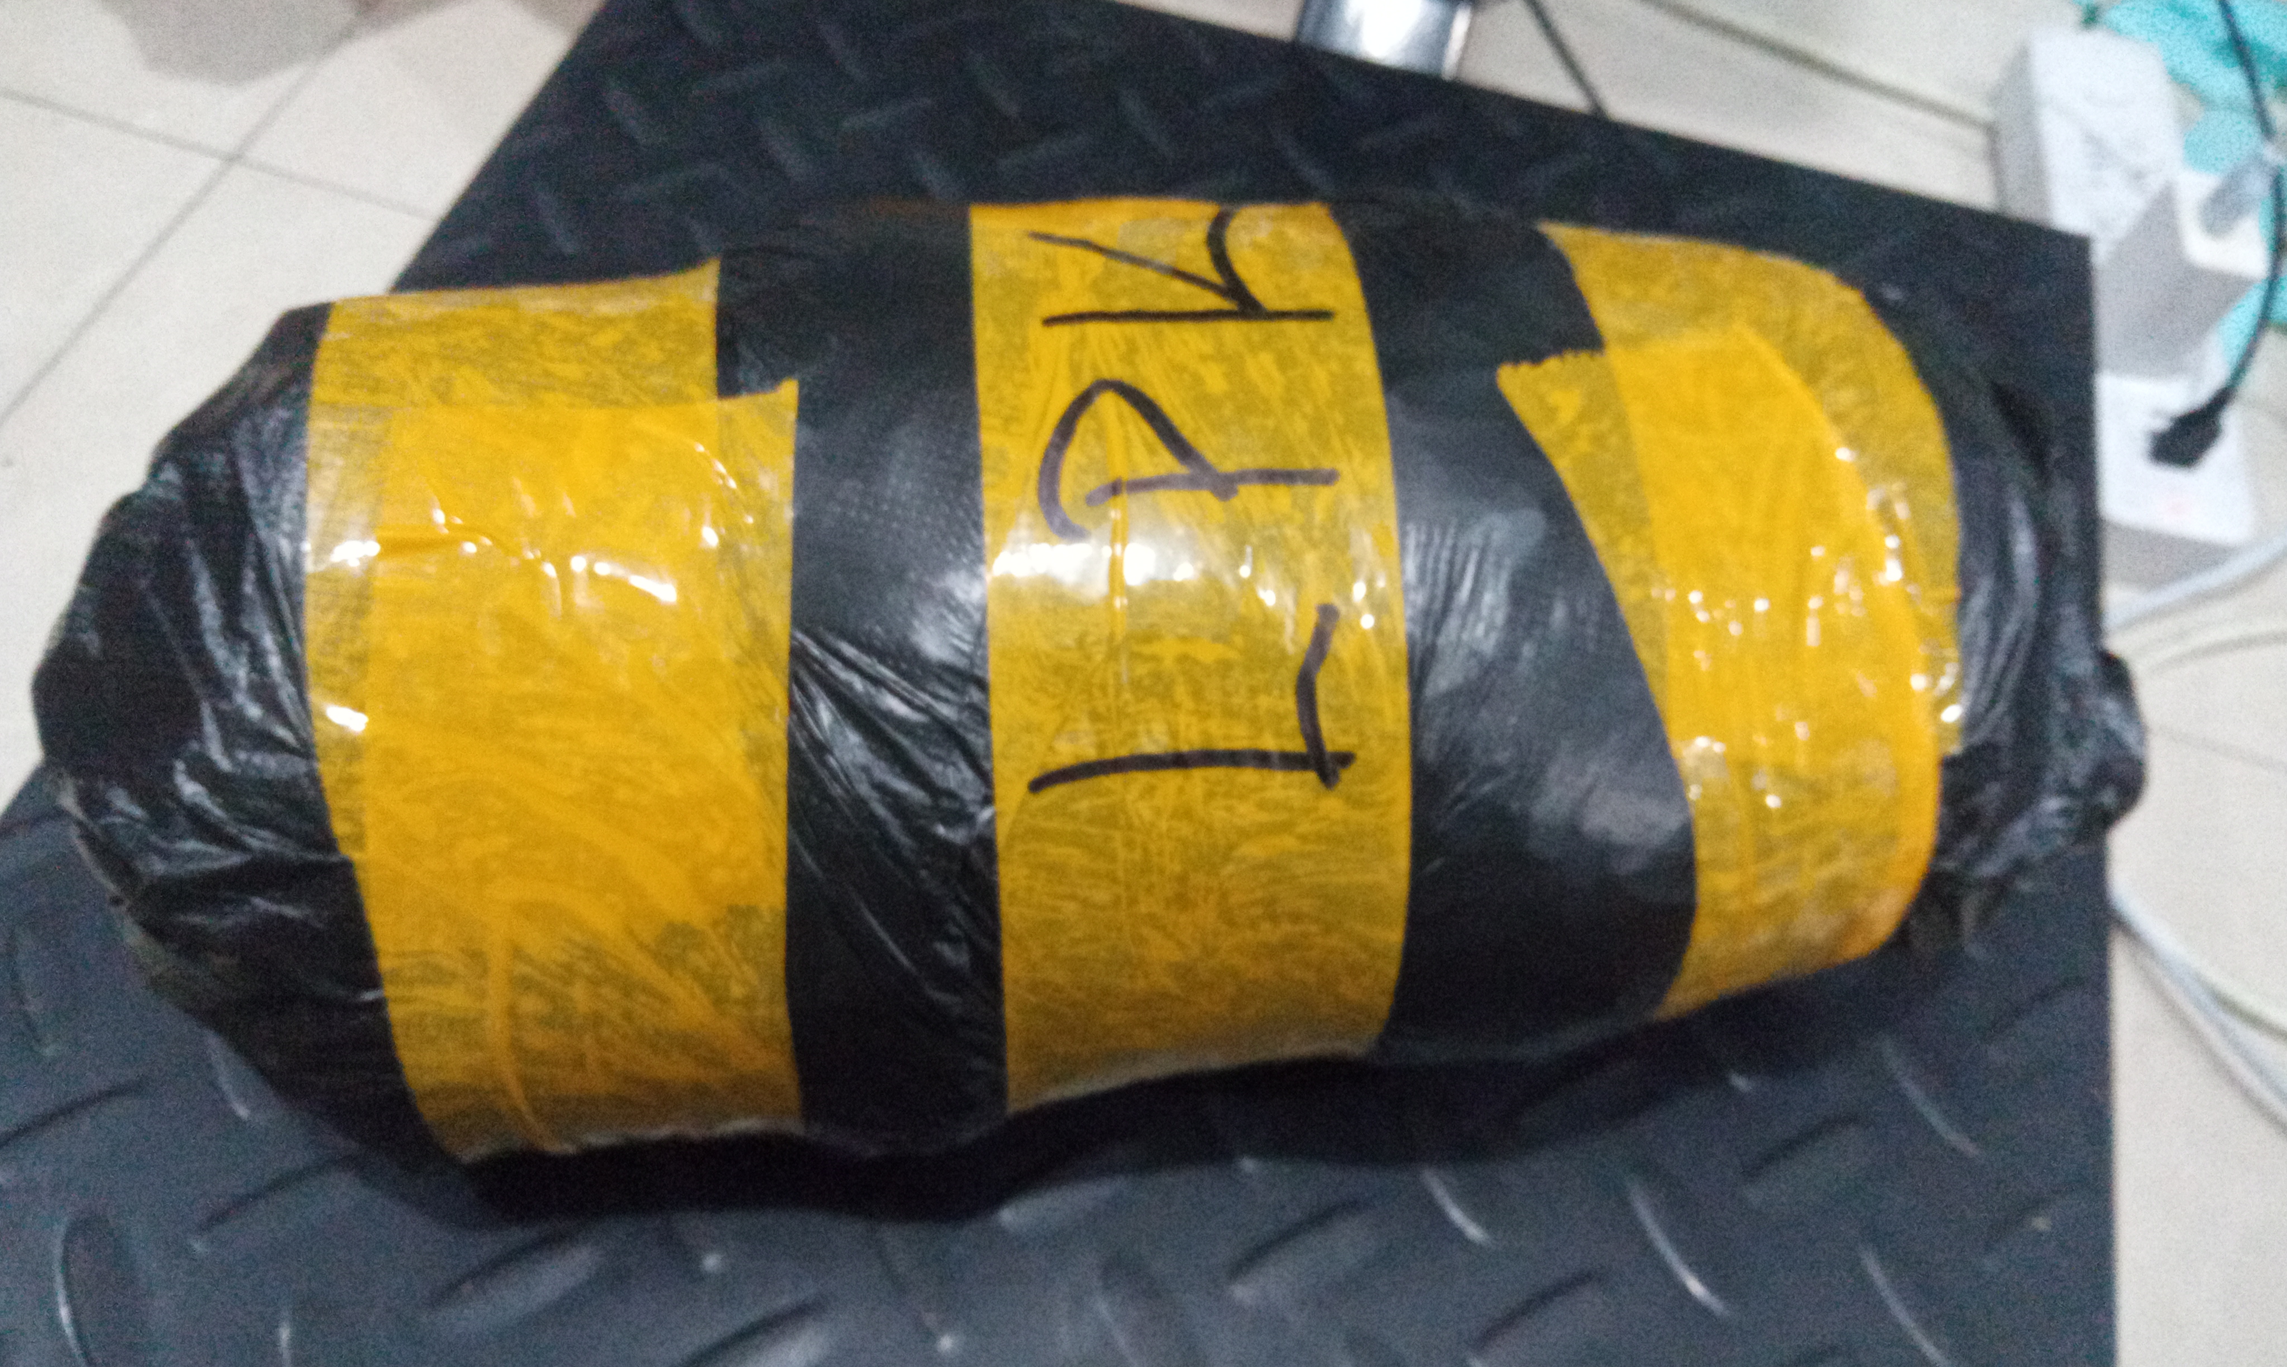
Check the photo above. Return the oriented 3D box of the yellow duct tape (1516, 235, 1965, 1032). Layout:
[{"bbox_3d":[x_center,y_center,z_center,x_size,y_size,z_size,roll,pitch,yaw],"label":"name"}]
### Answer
[{"bbox_3d":[0.069,-0.006,0.266,0.048,0.107,0.107,-4,57,-8],"label":"yellow duct tape"}]

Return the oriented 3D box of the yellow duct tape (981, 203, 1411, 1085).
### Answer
[{"bbox_3d":[-0.001,-0.004,0.254,0.048,0.117,0.117,-4,57,-8],"label":"yellow duct tape"}]

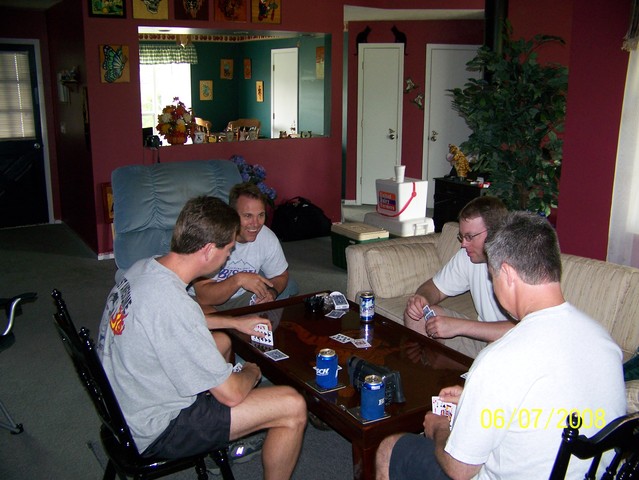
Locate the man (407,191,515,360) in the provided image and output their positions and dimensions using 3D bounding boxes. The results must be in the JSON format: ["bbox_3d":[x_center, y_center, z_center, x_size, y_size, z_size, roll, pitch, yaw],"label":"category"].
[{"bbox_3d":[0.807,0.348,3.005,0.739,1.134,0.567,-8,16,-28],"label":"man"}]

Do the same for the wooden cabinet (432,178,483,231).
[{"bbox_3d":[1.313,-0.142,5.560,0.420,0.750,0.537,-8,15,-33],"label":"wooden cabinet"}]

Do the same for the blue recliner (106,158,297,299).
[{"bbox_3d":[-0.690,0.102,3.812,0.880,1.030,0.960,-8,15,-33],"label":"blue recliner"}]

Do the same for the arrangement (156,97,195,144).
[{"bbox_3d":[-1.373,-1.139,6.153,0.324,0.446,0.283,-8,16,-30],"label":"arrangement"}]

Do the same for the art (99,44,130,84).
[{"bbox_3d":[-1.776,-1.522,5.615,0.270,0.325,0.030,-8,15,-33],"label":"art"}]

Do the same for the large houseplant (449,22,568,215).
[{"bbox_3d":[1.450,-0.617,4.862,0.920,1.980,0.900,-8,15,-33],"label":"large houseplant"}]

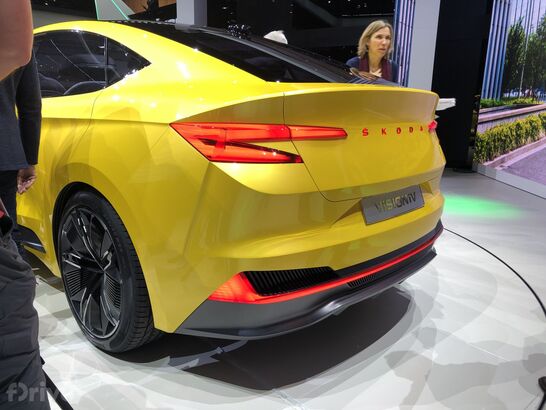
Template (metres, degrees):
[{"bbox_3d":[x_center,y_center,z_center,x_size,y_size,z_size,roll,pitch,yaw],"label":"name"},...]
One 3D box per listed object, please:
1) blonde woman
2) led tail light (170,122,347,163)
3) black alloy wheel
[{"bbox_3d":[0.694,-0.467,3.325,0.480,1.720,0.320,1,12,-7],"label":"blonde woman"},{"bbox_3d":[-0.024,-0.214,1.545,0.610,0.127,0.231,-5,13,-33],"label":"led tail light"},{"bbox_3d":[-0.729,0.284,2.032,0.750,0.750,0.250,12,15,41],"label":"black alloy wheel"}]

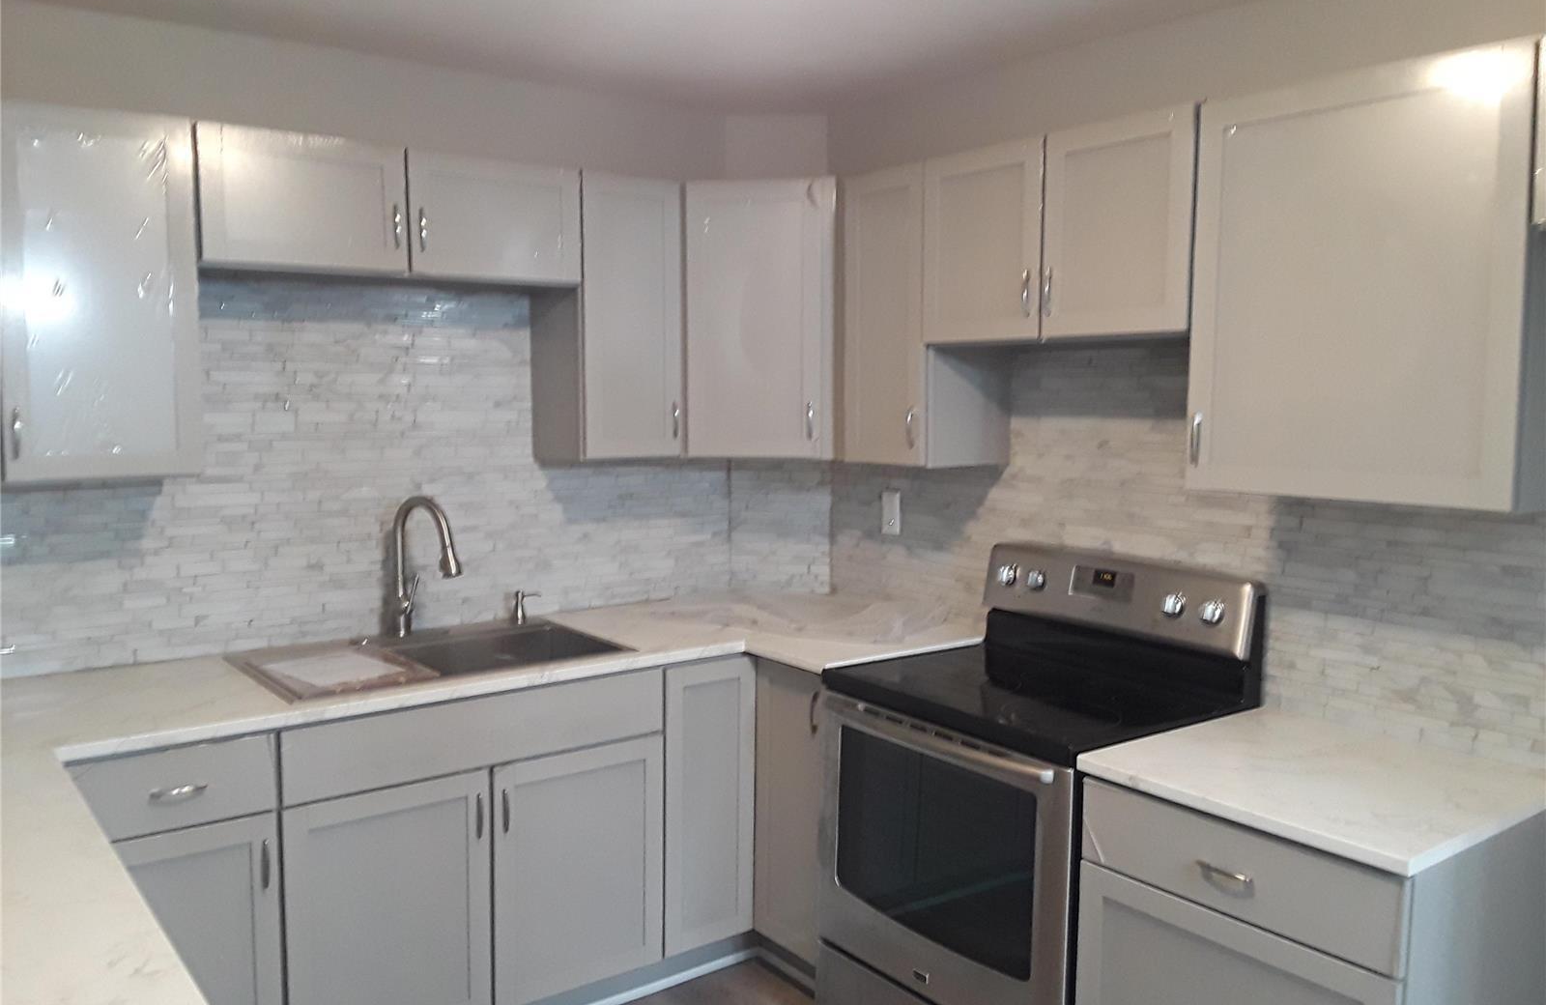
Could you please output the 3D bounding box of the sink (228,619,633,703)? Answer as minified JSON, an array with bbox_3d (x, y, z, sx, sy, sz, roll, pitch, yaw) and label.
[{"bbox_3d":[-0.819,0.462,3.062,0.838,0.203,0.549,-4,7,-35],"label":"sink"}]

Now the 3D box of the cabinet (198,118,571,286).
[{"bbox_3d":[-0.936,-0.686,3.027,0.899,0.302,0.318,-4,7,-35],"label":"cabinet"}]

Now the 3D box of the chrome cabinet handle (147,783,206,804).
[{"bbox_3d":[-1.147,0.560,2.417,0.107,0.015,0.027,-4,7,-35],"label":"chrome cabinet handle"}]

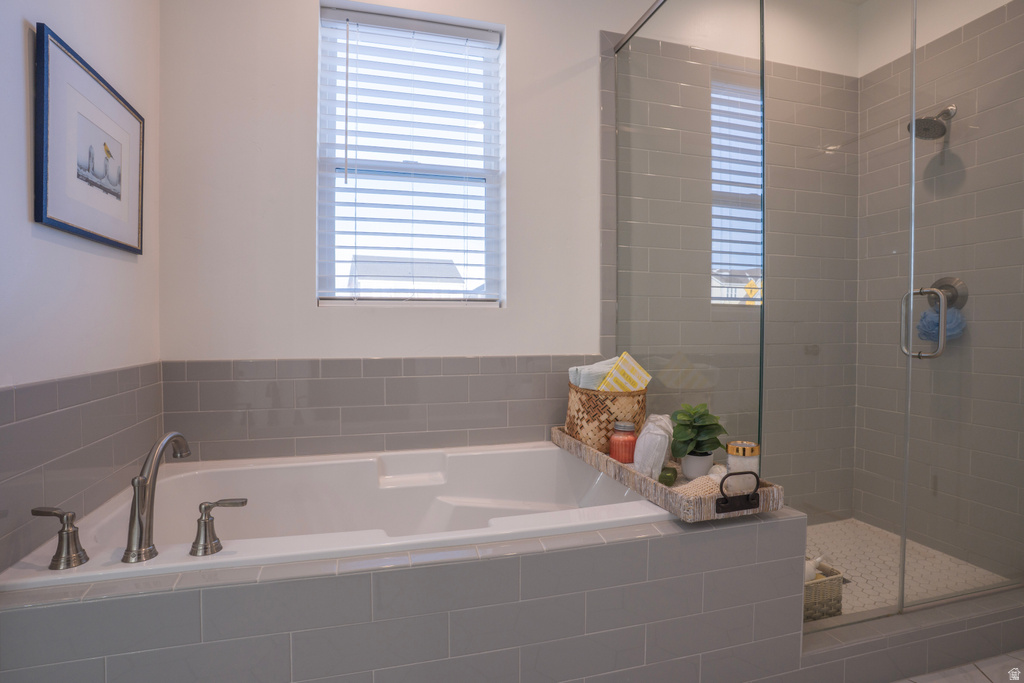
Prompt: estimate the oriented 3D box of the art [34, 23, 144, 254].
[{"bbox_3d":[-1.045,-0.461,1.225,0.020,0.412,0.442,0,2,-15],"label":"art"}]

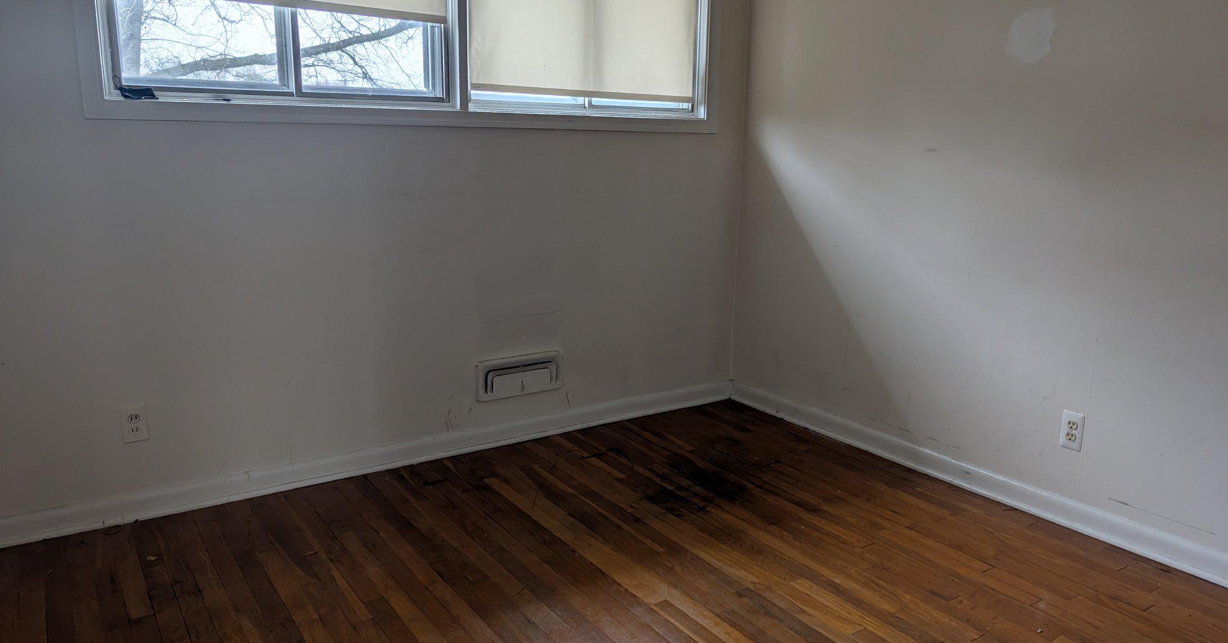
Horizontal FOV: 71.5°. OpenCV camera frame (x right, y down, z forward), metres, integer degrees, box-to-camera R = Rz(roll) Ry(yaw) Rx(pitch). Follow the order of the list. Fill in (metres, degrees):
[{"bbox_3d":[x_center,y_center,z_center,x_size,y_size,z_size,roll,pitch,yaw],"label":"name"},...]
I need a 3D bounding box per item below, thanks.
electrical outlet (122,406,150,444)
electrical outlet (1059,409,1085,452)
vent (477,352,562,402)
[{"bbox_3d":[-1.488,0.322,2.649,0.070,0.114,0.010,-7,15,-34],"label":"electrical outlet"},{"bbox_3d":[1.478,0.353,2.749,0.010,0.117,0.070,-7,15,-34],"label":"electrical outlet"},{"bbox_3d":[-0.371,0.218,3.401,0.392,0.163,0.030,-7,15,-34],"label":"vent"}]

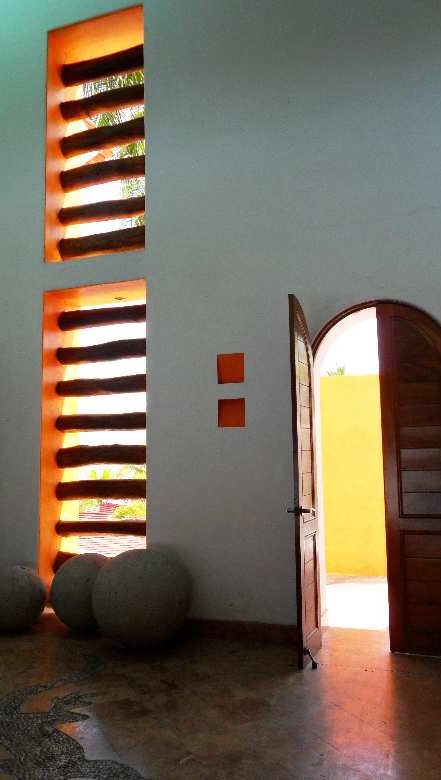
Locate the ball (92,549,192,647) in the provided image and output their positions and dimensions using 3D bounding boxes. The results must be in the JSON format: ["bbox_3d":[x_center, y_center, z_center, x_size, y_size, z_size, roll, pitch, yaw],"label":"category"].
[{"bbox_3d":[-0.574,1.524,4.479,0.718,0.718,0.718,-1,-5,0],"label":"ball"}]

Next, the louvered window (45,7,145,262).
[{"bbox_3d":[-1.061,-2.245,5.559,0.989,2.197,0.360,-3,-6,18],"label":"louvered window"}]

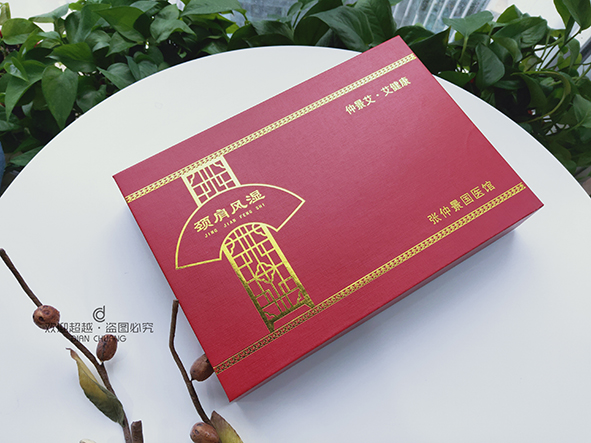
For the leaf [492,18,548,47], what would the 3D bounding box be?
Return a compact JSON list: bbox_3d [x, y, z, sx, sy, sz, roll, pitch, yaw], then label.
[{"bbox_3d":[0.358,-0.287,0.620,0.085,0.022,0.042,-22,90,6],"label":"leaf"}]

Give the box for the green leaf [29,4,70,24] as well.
[{"bbox_3d":[-0.403,-0.336,0.648,0.068,0.018,0.027,-24,80,-5],"label":"green leaf"}]

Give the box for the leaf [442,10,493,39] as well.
[{"bbox_3d":[0.263,-0.305,0.601,0.071,0.018,0.057,11,74,3],"label":"leaf"}]

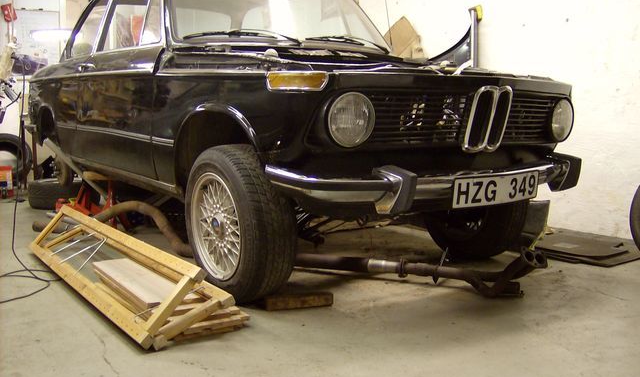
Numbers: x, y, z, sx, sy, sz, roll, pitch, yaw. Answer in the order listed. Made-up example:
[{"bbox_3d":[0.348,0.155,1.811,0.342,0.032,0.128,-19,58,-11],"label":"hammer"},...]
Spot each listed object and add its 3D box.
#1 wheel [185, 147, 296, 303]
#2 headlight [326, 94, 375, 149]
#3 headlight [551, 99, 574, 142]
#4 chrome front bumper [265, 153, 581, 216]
[{"bbox_3d":[-0.327,0.137,2.604,0.200,0.600,0.600,-5,10,-36],"label":"wheel"},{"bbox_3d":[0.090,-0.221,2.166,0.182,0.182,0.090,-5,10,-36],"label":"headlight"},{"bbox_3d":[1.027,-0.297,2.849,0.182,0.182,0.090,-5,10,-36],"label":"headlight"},{"bbox_3d":[0.546,-0.045,2.549,1.530,0.160,0.380,-5,10,-36],"label":"chrome front bumper"}]

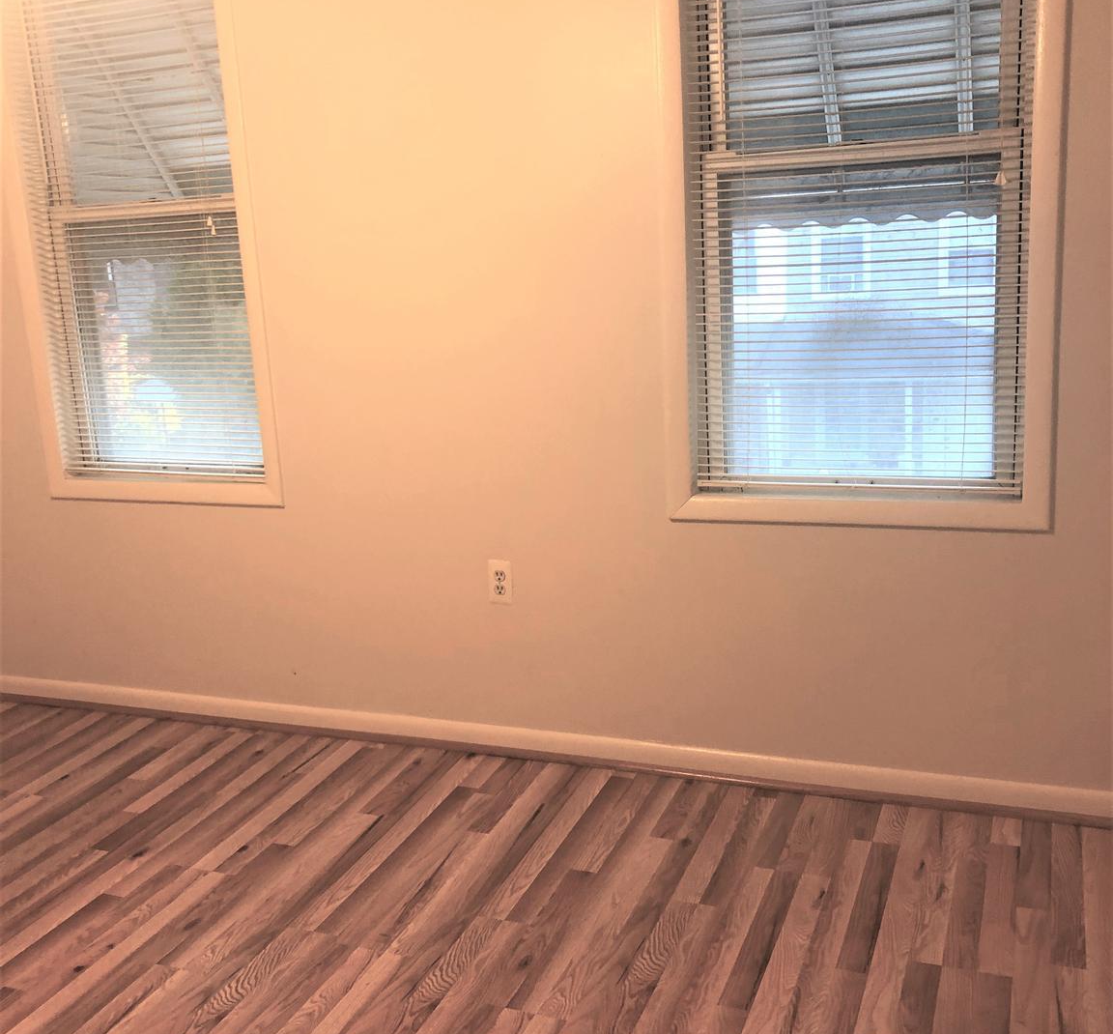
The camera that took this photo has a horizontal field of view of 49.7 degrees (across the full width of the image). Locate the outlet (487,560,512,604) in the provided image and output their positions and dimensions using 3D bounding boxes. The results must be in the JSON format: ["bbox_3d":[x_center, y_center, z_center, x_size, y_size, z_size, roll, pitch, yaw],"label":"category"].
[{"bbox_3d":[-0.153,0.175,3.222,0.070,0.117,0.009,2,14,22],"label":"outlet"}]

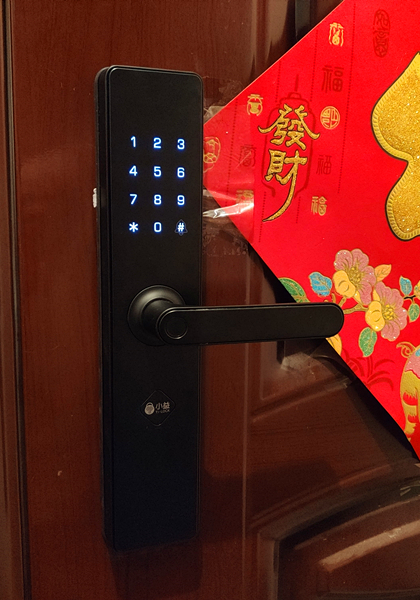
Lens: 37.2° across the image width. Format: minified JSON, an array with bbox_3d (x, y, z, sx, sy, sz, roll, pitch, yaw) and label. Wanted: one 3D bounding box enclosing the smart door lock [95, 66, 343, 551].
[{"bbox_3d":[0.007,0.013,0.428,0.151,0.322,0.073,-3,10,-22],"label":"smart door lock"}]

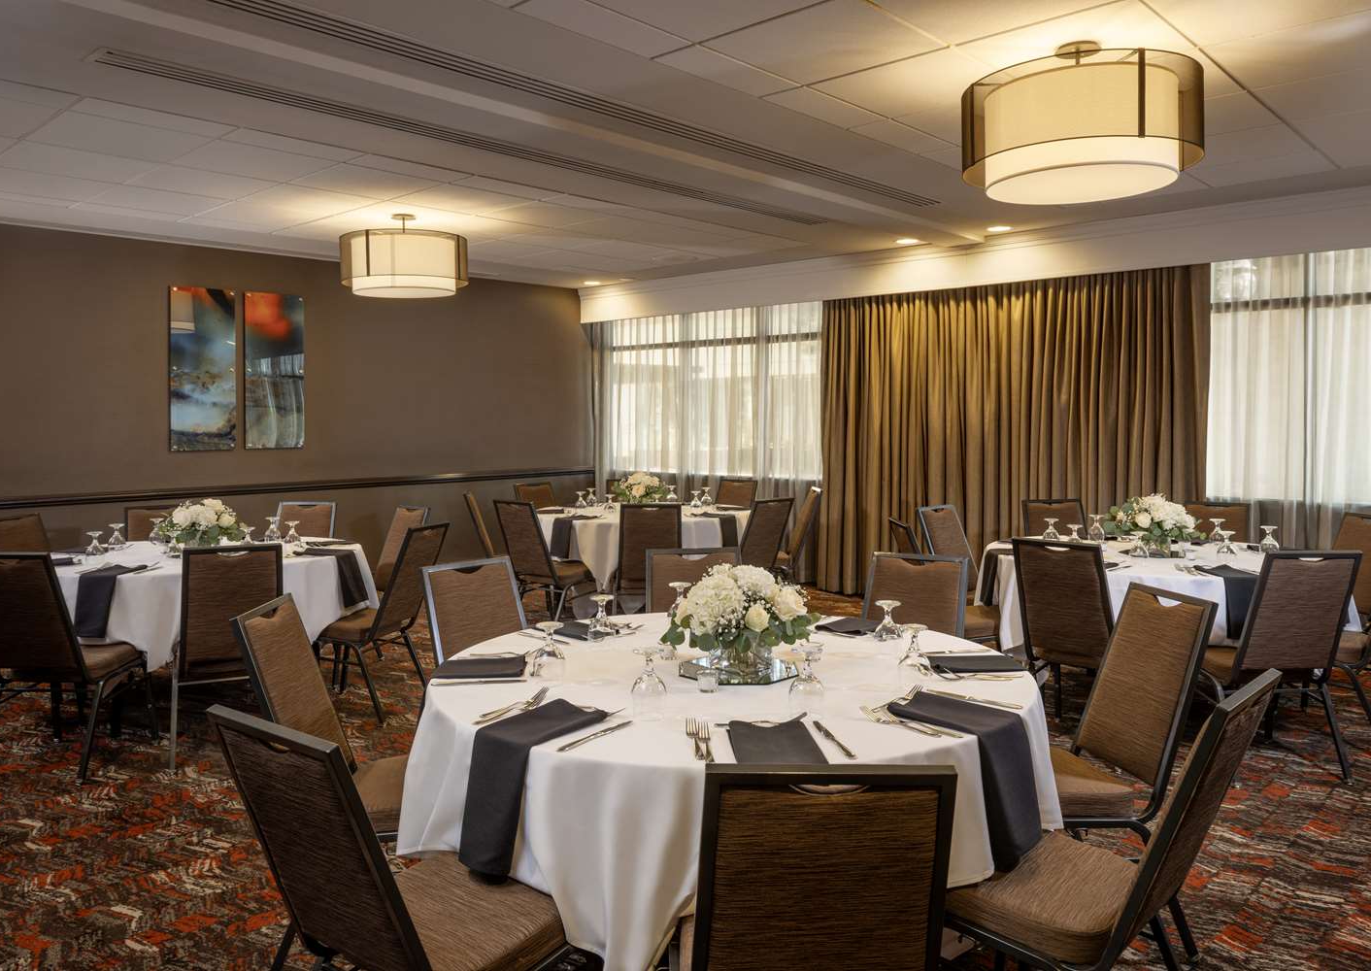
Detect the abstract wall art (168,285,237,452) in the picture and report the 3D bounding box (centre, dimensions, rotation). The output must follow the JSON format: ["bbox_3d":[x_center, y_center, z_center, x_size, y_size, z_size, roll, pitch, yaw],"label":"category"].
[{"bbox_3d":[-3.318,-0.794,6.689,0.030,1.112,0.432,4,6,44],"label":"abstract wall art"}]

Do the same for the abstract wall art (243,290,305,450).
[{"bbox_3d":[-2.976,-0.827,7.045,0.030,1.116,0.429,4,6,44],"label":"abstract wall art"}]

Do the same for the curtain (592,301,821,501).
[{"bbox_3d":[0.099,-0.424,9.271,2.960,2.450,0.120,3,5,44],"label":"curtain"}]

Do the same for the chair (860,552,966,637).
[{"bbox_3d":[0.738,0.730,3.358,0.450,0.900,0.610,2,5,27],"label":"chair"}]

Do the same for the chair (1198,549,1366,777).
[{"bbox_3d":[2.416,0.705,4.070,0.450,0.930,0.620,0,4,-2],"label":"chair"}]

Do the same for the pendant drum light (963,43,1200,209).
[{"bbox_3d":[1.333,-1.238,3.284,0.770,0.450,0.770,0,4,0],"label":"pendant drum light"}]

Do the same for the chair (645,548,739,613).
[{"bbox_3d":[0.046,0.739,3.590,0.450,0.930,0.620,0,4,-4],"label":"chair"}]

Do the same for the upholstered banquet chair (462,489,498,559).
[{"bbox_3d":[-1.218,0.502,6.721,0.604,0.909,0.462,-1,4,-11],"label":"upholstered banquet chair"}]

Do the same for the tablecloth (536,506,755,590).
[{"bbox_3d":[-0.322,0.552,7.029,1.640,0.770,1.640,0,4,0],"label":"tablecloth"}]

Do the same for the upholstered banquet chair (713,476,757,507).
[{"bbox_3d":[0.254,0.422,7.666,0.450,0.900,0.610,3,5,37],"label":"upholstered banquet chair"}]

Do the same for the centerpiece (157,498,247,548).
[{"bbox_3d":[-2.490,0.202,5.010,0.420,0.280,0.420,0,4,0],"label":"centerpiece"}]

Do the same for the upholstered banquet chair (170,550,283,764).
[{"bbox_3d":[-1.968,0.672,4.169,0.450,0.900,0.610,-2,5,-31],"label":"upholstered banquet chair"}]

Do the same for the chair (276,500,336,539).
[{"bbox_3d":[-2.361,0.592,5.681,0.450,0.930,0.620,0,4,6],"label":"chair"}]

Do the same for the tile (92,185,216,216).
[{"bbox_3d":[-3.034,-1.650,5.611,0.610,0.020,0.610,4,6,44],"label":"tile"}]

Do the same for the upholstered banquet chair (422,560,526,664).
[{"bbox_3d":[-0.559,0.738,3.241,0.604,0.909,0.462,4,6,41],"label":"upholstered banquet chair"}]

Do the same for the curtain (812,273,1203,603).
[{"bbox_3d":[2.154,-0.245,6.860,2.753,2.350,0.140,3,5,40],"label":"curtain"}]

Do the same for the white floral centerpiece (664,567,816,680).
[{"bbox_3d":[0.153,0.360,2.680,0.430,0.290,0.410,0,4,0],"label":"white floral centerpiece"}]

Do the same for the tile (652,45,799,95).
[{"bbox_3d":[0.176,-1.562,3.664,0.220,0.020,0.610,3,5,44],"label":"tile"}]

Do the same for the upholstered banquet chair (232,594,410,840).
[{"bbox_3d":[-0.922,0.806,2.756,0.560,0.925,0.460,0,4,4],"label":"upholstered banquet chair"}]

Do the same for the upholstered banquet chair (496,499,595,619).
[{"bbox_3d":[-0.866,0.530,6.151,0.450,0.900,0.610,3,5,40],"label":"upholstered banquet chair"}]

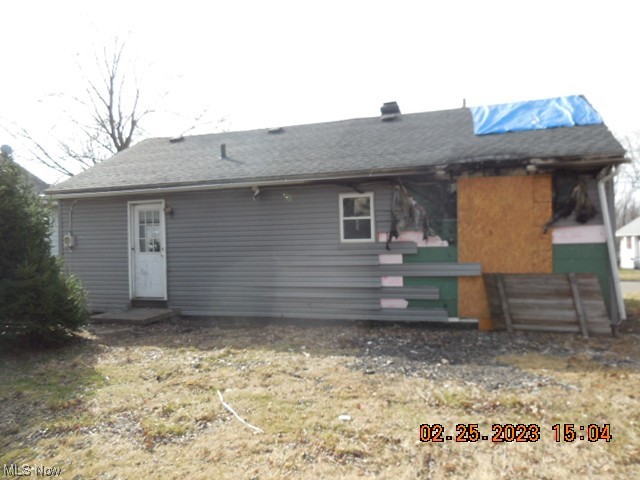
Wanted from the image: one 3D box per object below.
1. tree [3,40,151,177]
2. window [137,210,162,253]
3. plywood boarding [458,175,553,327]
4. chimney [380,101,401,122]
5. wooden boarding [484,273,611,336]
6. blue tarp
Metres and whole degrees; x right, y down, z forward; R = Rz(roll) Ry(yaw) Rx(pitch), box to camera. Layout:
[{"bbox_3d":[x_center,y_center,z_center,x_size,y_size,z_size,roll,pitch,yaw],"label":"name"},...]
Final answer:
[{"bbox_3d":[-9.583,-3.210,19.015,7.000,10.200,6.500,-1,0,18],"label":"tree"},{"bbox_3d":[-3.695,-0.180,10.042,0.570,0.920,0.050,-1,0,18],"label":"window"},{"bbox_3d":[3.117,0.218,7.801,1.500,2.560,0.040,-1,0,18],"label":"plywood boarding"},{"bbox_3d":[1.725,-3.100,11.151,0.420,0.430,0.420,-1,0,18],"label":"chimney"},{"bbox_3d":[3.616,1.021,7.453,1.760,0.980,0.090,-4,-17,18],"label":"wooden boarding"},{"bbox_3d":[4.319,-2.578,9.489,2.400,0.100,2.100,-1,29,18],"label":"blue tarp"}]

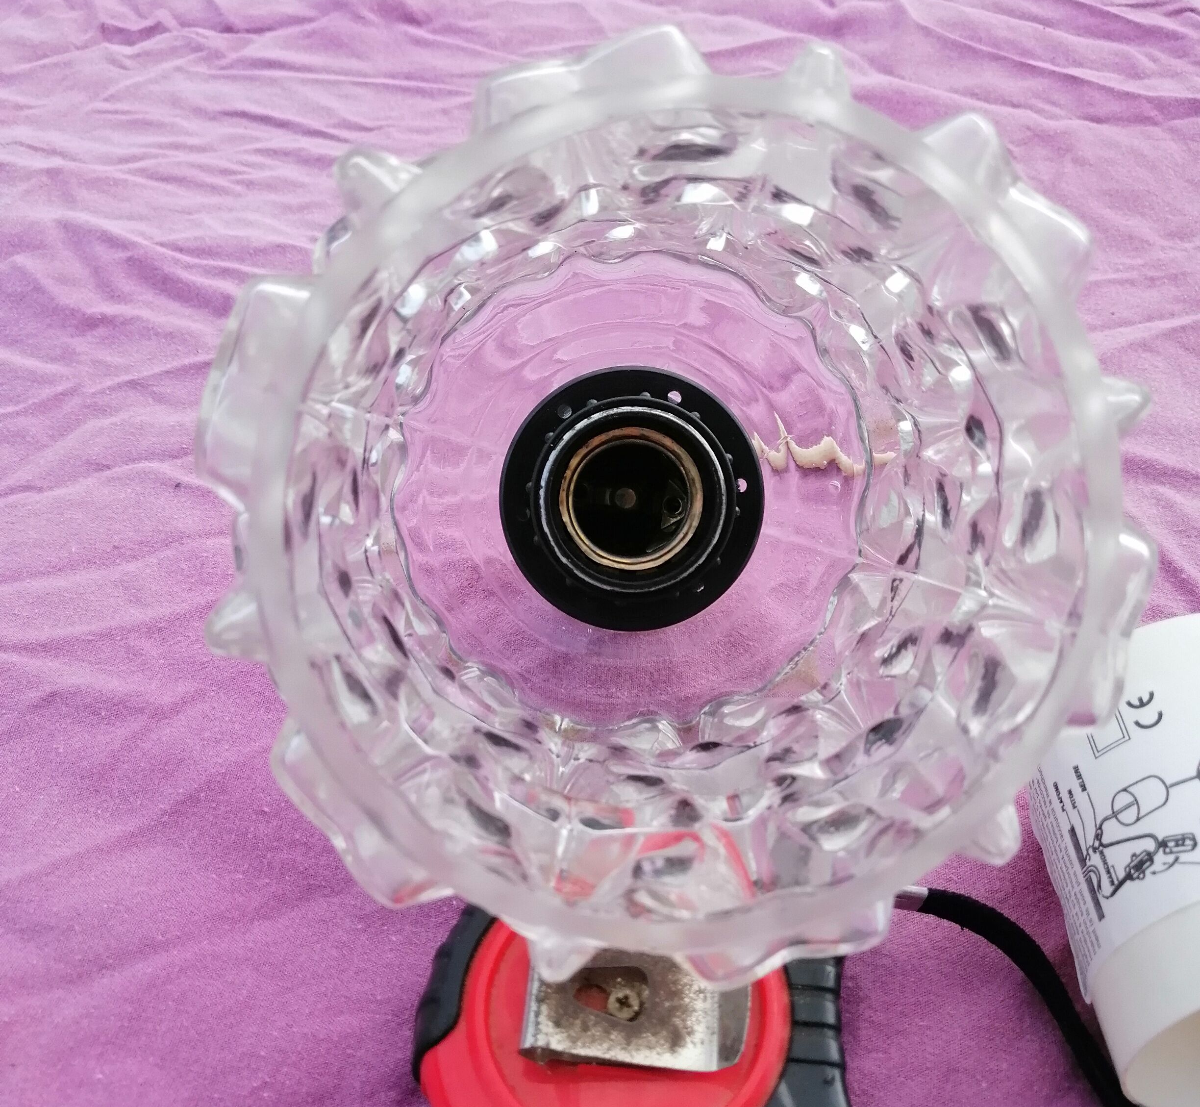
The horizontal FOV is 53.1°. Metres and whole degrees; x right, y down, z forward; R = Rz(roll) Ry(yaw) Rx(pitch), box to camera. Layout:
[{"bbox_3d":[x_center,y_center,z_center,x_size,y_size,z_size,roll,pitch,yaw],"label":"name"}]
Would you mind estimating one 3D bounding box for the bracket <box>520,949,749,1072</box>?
[{"bbox_3d":[0.006,0.072,0.196,0.036,0.006,0.022,2,46,6],"label":"bracket"}]

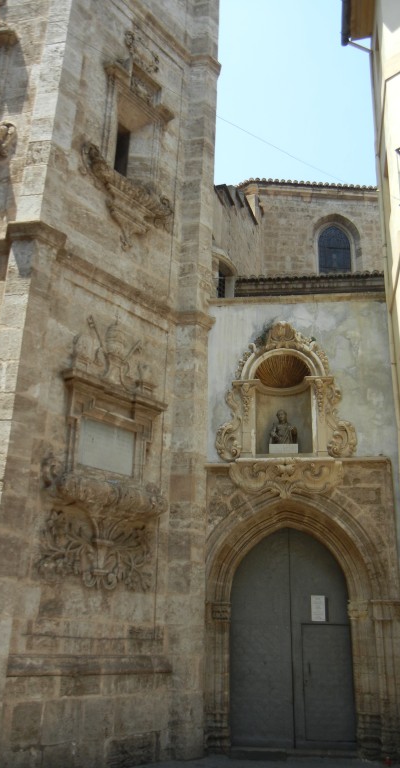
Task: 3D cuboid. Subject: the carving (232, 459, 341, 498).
[{"bbox_3d":[1.574,1.750,12.218,2.100,0.700,0.350,-2,-21,9],"label":"carving"}]

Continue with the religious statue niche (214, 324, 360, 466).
[{"bbox_3d":[1.651,0.106,13.092,2.680,2.920,0.500,-2,-21,9],"label":"religious statue niche"}]

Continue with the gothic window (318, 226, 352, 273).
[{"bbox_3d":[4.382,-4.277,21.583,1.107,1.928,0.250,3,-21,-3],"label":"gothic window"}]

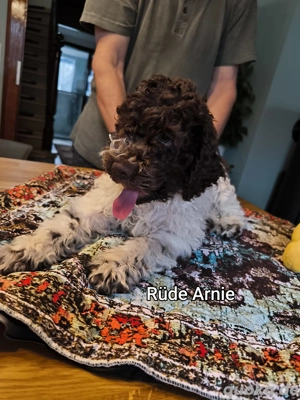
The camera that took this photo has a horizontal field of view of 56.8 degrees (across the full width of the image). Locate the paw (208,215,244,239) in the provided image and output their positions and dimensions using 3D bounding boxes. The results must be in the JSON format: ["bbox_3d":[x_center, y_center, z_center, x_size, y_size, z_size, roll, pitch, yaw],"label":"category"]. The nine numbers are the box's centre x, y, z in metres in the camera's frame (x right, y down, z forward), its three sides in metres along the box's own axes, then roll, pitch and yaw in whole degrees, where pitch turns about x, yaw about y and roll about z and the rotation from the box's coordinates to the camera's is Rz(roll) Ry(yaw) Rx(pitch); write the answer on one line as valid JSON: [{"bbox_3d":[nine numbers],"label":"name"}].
[{"bbox_3d":[0.164,0.053,0.590,0.065,0.039,0.068,16,16,11],"label":"paw"}]

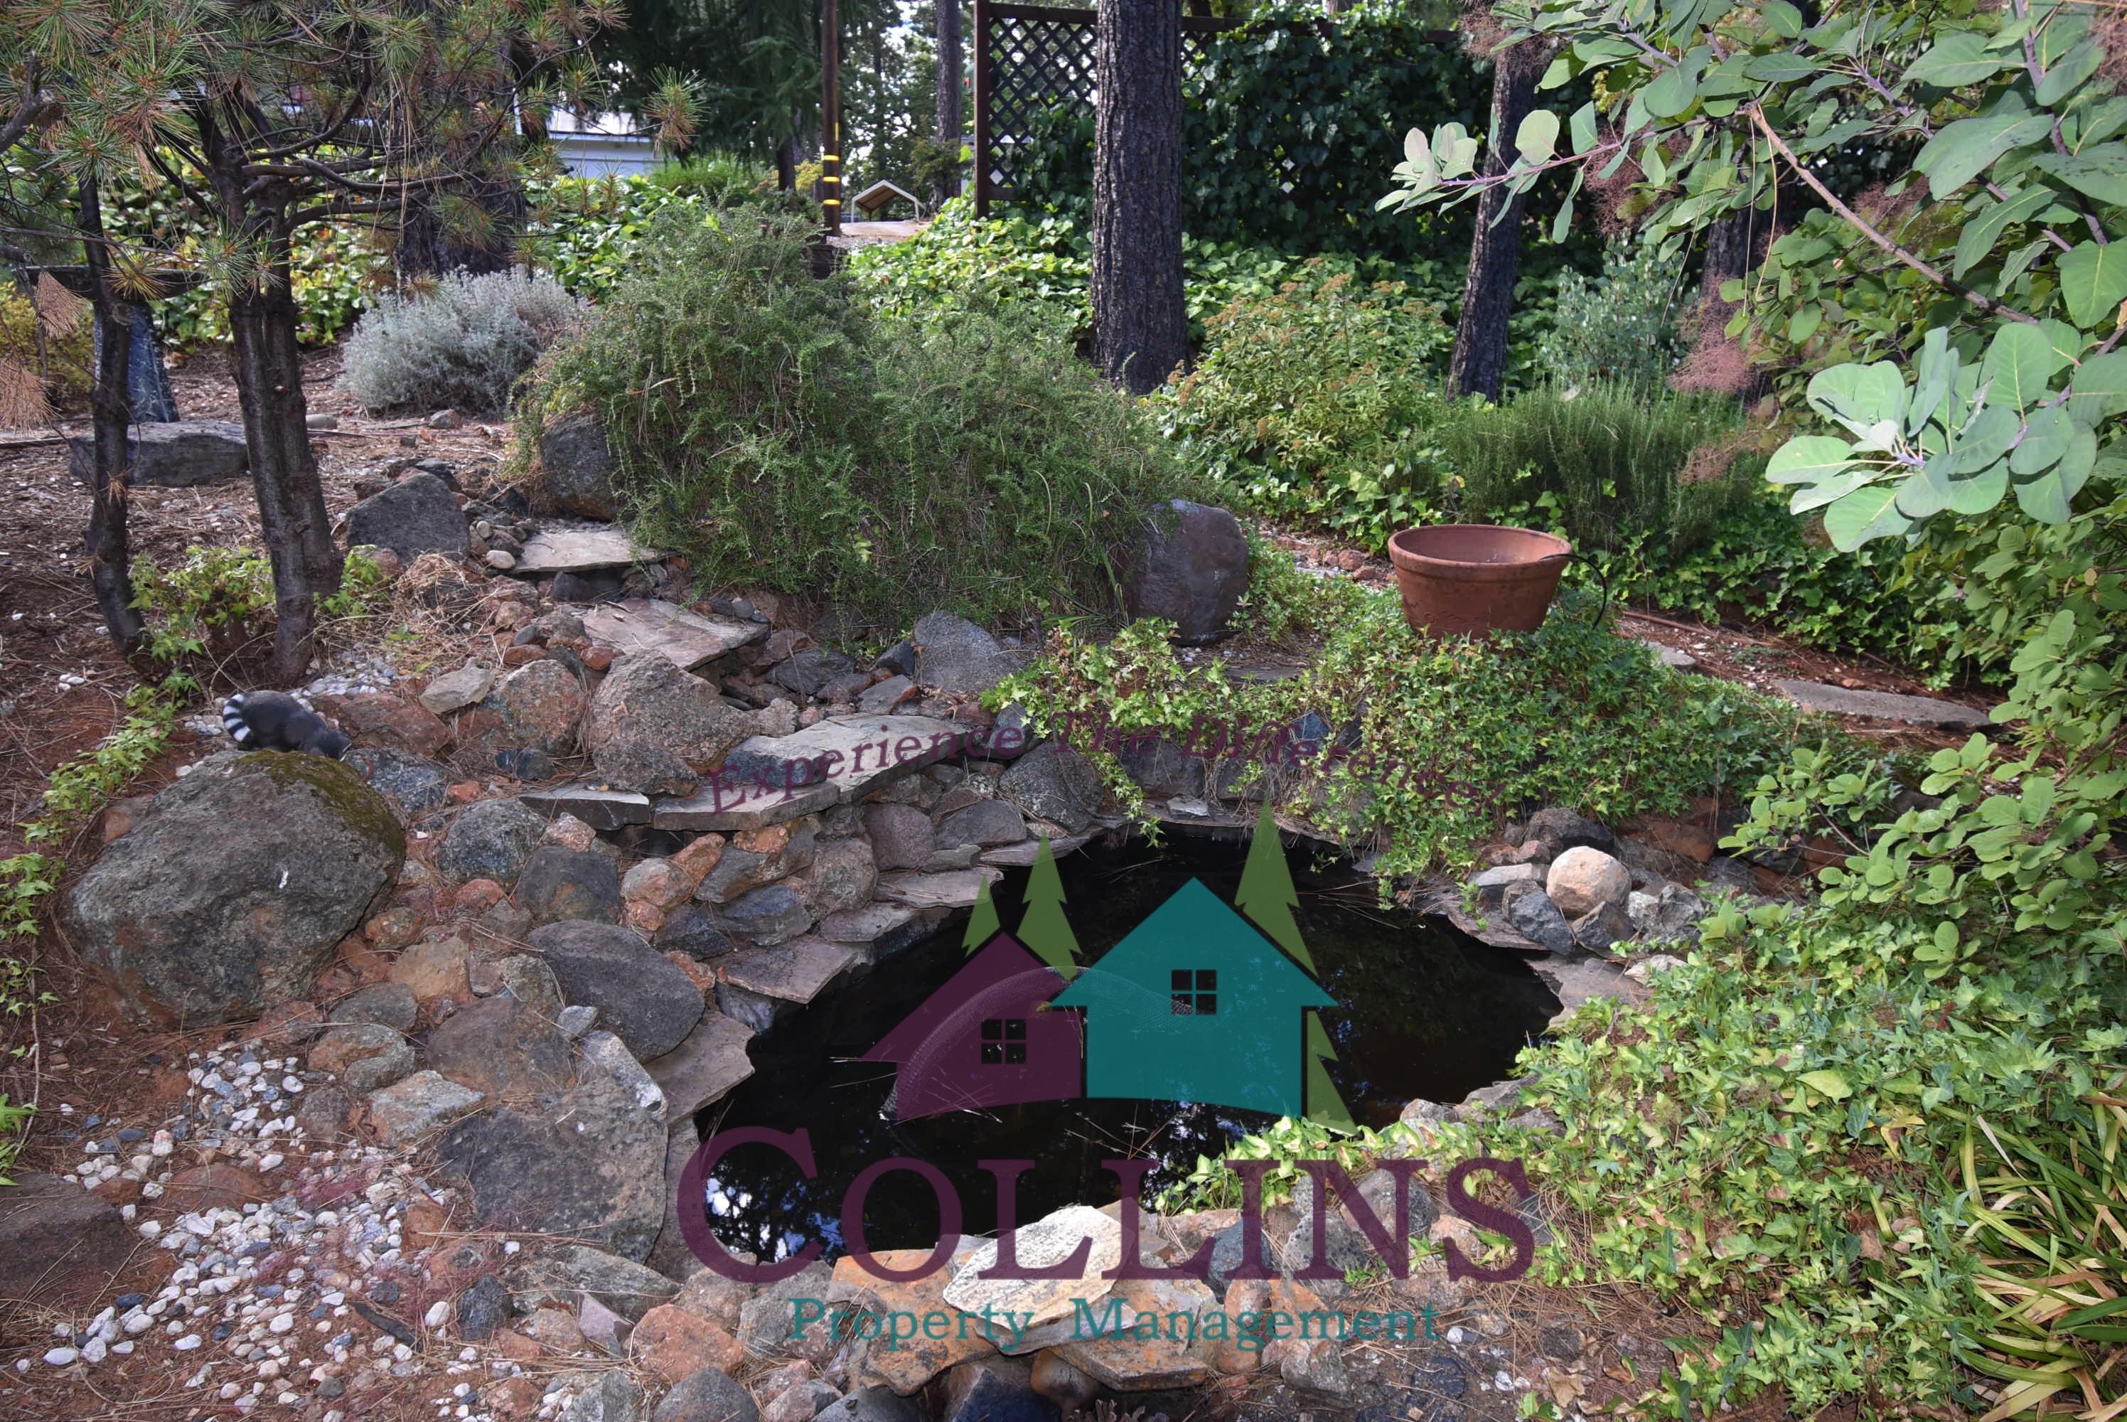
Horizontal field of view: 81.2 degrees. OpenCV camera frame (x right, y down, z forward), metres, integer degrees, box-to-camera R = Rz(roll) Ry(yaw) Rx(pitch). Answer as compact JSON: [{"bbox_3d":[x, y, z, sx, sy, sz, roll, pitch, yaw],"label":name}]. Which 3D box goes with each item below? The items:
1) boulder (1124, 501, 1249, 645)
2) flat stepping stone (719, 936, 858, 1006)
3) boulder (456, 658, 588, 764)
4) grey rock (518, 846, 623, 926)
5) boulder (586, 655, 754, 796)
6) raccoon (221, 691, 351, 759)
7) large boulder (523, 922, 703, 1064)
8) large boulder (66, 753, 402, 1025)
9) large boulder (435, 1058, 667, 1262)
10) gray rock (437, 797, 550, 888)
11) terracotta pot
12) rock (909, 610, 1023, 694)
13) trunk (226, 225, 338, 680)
[{"bbox_3d":[0.459,-0.508,4.600,0.460,0.530,0.380,2,17,6],"label":"boulder"},{"bbox_3d":[-0.617,0.583,2.785,0.300,0.040,0.230,-6,20,-19],"label":"flat stepping stone"},{"bbox_3d":[-1.568,0.002,3.600,0.360,0.260,0.290,-8,19,-23],"label":"boulder"},{"bbox_3d":[-1.071,0.392,2.698,0.220,0.190,0.200,-6,20,-19],"label":"grey rock"},{"bbox_3d":[-0.969,0.039,3.050,0.380,0.310,0.330,-5,21,-17],"label":"boulder"},{"bbox_3d":[-2.002,0.041,3.200,0.330,0.180,0.150,-4,17,-13],"label":"raccoon"},{"bbox_3d":[-0.912,0.570,2.528,0.370,0.200,0.260,10,21,24],"label":"large boulder"},{"bbox_3d":[-1.700,0.367,2.548,0.600,0.460,0.460,-7,21,-24],"label":"large boulder"},{"bbox_3d":[-0.863,0.754,2.090,0.370,0.230,0.340,-4,20,-14],"label":"large boulder"},{"bbox_3d":[-1.448,0.335,3.150,0.270,0.190,0.230,-8,19,-25],"label":"gray rock"},{"bbox_3d":[1.374,-0.392,4.100,0.600,0.320,0.600,6,18,18],"label":"terracotta pot"},{"bbox_3d":[-0.333,-0.196,4.250,0.370,0.260,0.290,-1,17,-4],"label":"rock"},{"bbox_3d":[-2.265,-0.758,3.620,0.210,1.320,0.200,-9,22,-28],"label":"trunk"}]

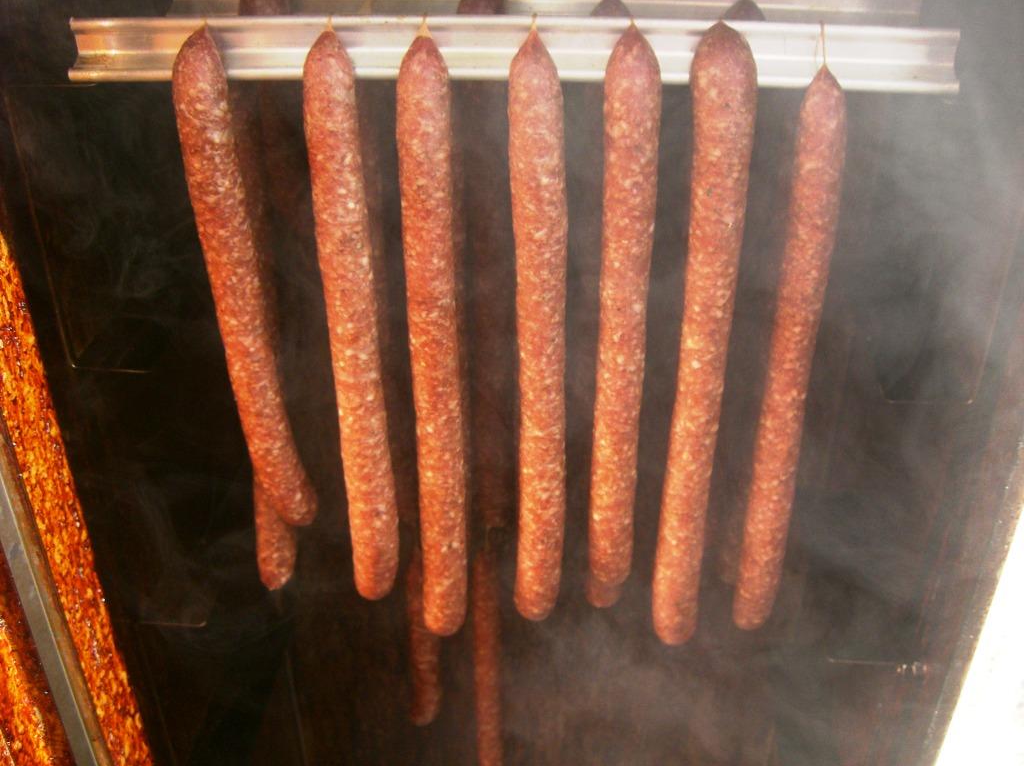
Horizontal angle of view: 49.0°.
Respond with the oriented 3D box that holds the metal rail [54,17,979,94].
[{"bbox_3d":[0.002,-0.196,0.672,0.515,0.036,0.032,1,31,1],"label":"metal rail"}]

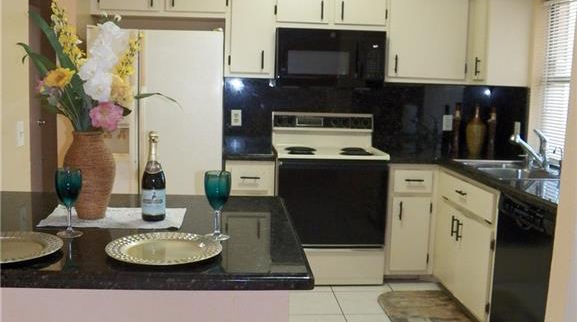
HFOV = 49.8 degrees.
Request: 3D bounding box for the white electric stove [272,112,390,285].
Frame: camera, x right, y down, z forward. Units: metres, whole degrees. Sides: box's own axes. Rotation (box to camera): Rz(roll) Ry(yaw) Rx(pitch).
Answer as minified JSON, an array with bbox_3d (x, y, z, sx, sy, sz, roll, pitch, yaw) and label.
[{"bbox_3d":[0.275,0.258,4.490,0.760,1.165,0.670,1,7,-4],"label":"white electric stove"}]

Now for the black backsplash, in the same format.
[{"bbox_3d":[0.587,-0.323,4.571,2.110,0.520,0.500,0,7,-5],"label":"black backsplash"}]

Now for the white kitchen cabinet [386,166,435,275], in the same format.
[{"bbox_3d":[0.818,0.369,4.566,0.337,0.782,0.580,0,7,-5],"label":"white kitchen cabinet"}]

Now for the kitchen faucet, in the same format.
[{"bbox_3d":[1.479,-0.076,3.763,0.270,0.236,0.110,1,7,-4],"label":"kitchen faucet"}]

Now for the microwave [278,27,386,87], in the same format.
[{"bbox_3d":[0.289,-0.729,4.500,0.760,0.402,0.405,1,7,-4],"label":"microwave"}]

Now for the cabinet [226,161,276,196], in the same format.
[{"bbox_3d":[-0.288,0.390,4.499,0.348,0.875,0.620,1,7,-4],"label":"cabinet"}]

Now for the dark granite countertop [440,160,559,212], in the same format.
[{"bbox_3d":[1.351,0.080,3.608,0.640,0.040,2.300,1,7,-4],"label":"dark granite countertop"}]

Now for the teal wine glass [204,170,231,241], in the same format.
[{"bbox_3d":[-0.223,0.138,1.947,0.081,0.213,0.081,0,7,-7],"label":"teal wine glass"}]

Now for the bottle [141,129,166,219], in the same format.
[{"bbox_3d":[-0.482,0.052,2.213,0.087,0.313,0.087,-1,7,-12],"label":"bottle"}]

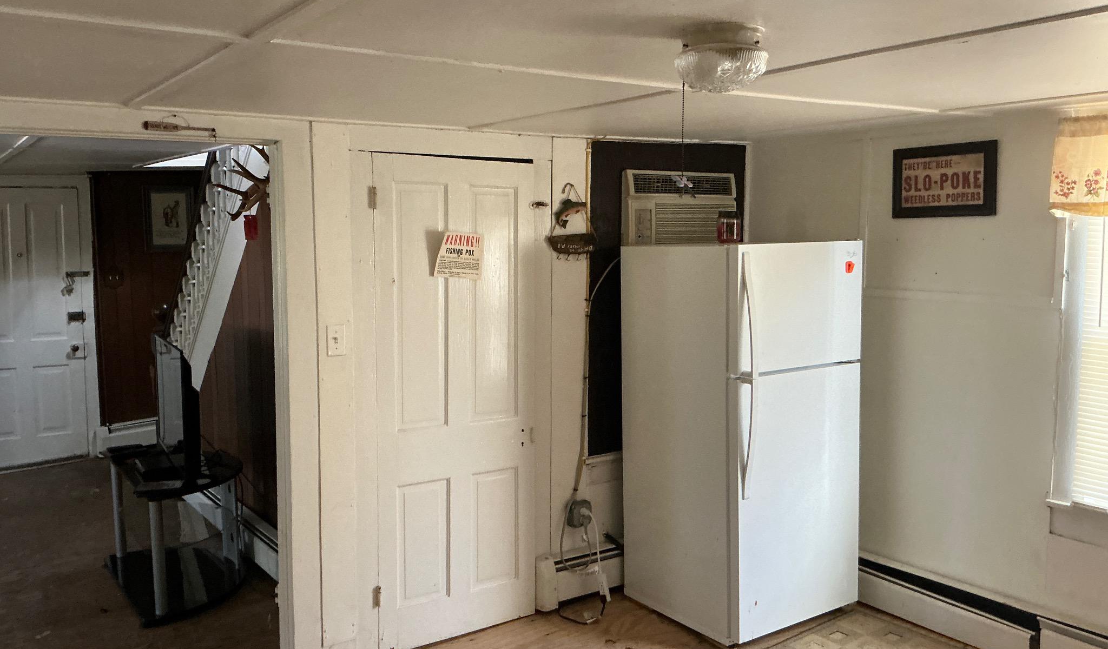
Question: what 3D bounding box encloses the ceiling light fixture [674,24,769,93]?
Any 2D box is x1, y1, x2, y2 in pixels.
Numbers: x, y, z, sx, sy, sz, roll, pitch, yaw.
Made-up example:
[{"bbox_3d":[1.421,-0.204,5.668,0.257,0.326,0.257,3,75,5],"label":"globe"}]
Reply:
[{"bbox_3d":[0.356,-0.553,1.895,0.196,0.122,0.196,0,5,0],"label":"ceiling light fixture"}]

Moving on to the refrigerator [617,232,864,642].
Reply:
[{"bbox_3d":[0.821,0.449,3.895,0.728,1.610,0.754,-5,6,-34],"label":"refrigerator"}]

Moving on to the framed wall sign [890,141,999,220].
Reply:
[{"bbox_3d":[1.580,-0.585,3.658,0.022,0.291,0.457,-4,6,-35],"label":"framed wall sign"}]

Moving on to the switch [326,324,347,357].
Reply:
[{"bbox_3d":[-0.790,0.059,3.267,0.070,0.115,0.018,-4,6,-35],"label":"switch"}]

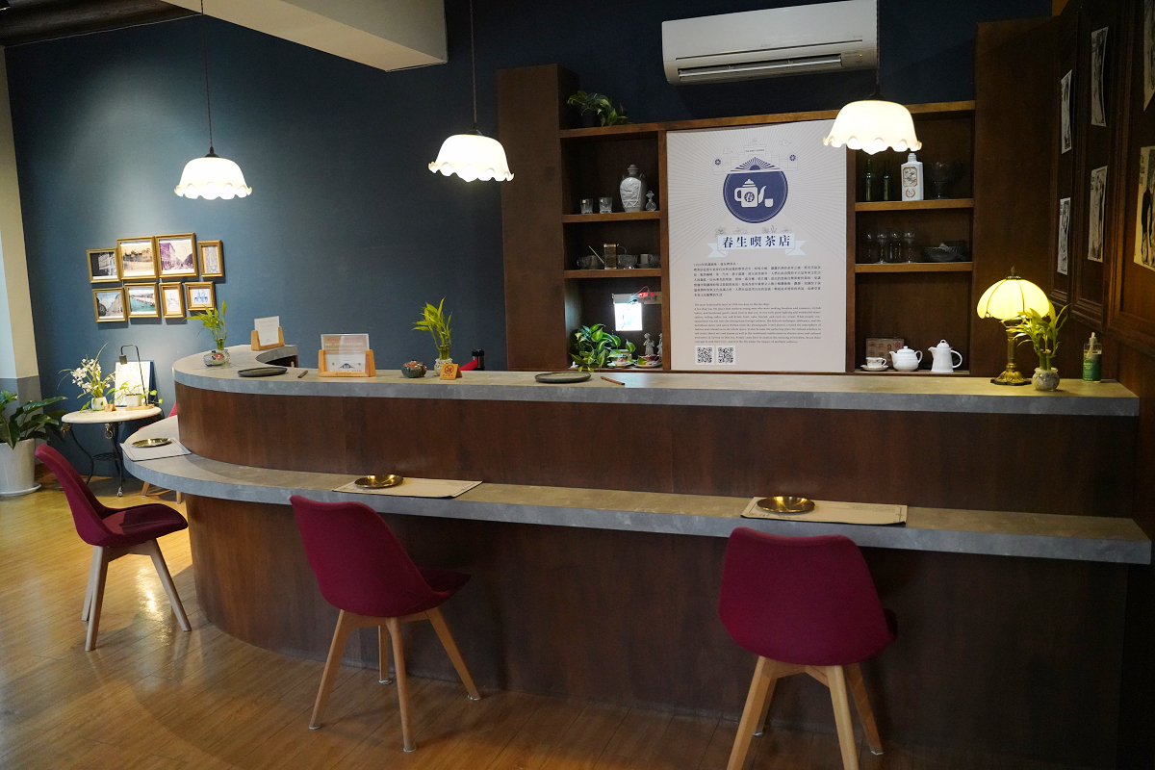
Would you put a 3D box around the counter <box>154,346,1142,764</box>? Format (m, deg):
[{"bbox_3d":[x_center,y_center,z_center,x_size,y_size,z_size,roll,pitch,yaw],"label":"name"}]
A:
[{"bbox_3d":[-0.324,0.460,3.952,4.380,1.102,1.840,1,8,17],"label":"counter"}]

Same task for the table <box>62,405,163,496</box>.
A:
[{"bbox_3d":[-3.315,0.466,6.708,0.645,0.560,0.645,-5,8,-26],"label":"table"}]

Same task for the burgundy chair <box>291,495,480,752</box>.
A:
[{"bbox_3d":[-0.640,0.722,3.095,0.470,0.830,0.555,2,9,24],"label":"burgundy chair"}]

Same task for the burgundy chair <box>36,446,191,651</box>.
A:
[{"bbox_3d":[-1.965,0.640,3.989,0.545,0.830,0.480,-5,8,-27],"label":"burgundy chair"}]

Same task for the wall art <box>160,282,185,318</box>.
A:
[{"bbox_3d":[-2.762,-0.581,6.385,0.190,0.240,0.025,1,9,20],"label":"wall art"}]

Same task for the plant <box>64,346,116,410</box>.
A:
[{"bbox_3d":[-3.556,-0.055,6.770,0.340,0.471,0.300,-5,8,-27],"label":"plant"}]

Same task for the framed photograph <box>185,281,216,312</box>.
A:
[{"bbox_3d":[-2.648,-0.625,6.564,0.252,0.196,0.025,1,8,21],"label":"framed photograph"}]

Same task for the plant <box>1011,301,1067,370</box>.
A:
[{"bbox_3d":[1.358,-0.135,2.728,0.146,0.206,0.150,2,8,27],"label":"plant"}]

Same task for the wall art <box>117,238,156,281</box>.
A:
[{"bbox_3d":[-3.167,-0.916,6.726,0.350,0.282,0.030,1,8,21],"label":"wall art"}]

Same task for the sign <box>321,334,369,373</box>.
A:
[{"bbox_3d":[-0.878,-0.116,3.540,0.208,0.160,0.050,1,9,17],"label":"sign"}]

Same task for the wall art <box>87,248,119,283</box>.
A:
[{"bbox_3d":[-3.318,-0.837,6.551,0.288,0.238,0.025,1,9,20],"label":"wall art"}]

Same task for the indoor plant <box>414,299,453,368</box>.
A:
[{"bbox_3d":[-0.533,-0.184,3.504,0.145,0.285,0.130,1,9,20],"label":"indoor plant"}]

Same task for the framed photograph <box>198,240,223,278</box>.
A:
[{"bbox_3d":[-2.436,-0.841,6.224,0.190,0.238,0.025,1,9,20],"label":"framed photograph"}]

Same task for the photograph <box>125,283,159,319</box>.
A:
[{"bbox_3d":[-3.012,-0.586,6.476,0.288,0.238,0.025,1,9,20],"label":"photograph"}]

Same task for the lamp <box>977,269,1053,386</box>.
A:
[{"bbox_3d":[1.335,-0.181,2.850,0.204,0.353,0.204,2,8,25],"label":"lamp"}]

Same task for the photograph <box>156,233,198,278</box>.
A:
[{"bbox_3d":[-2.703,-0.876,6.317,0.337,0.288,0.025,1,9,20],"label":"photograph"}]

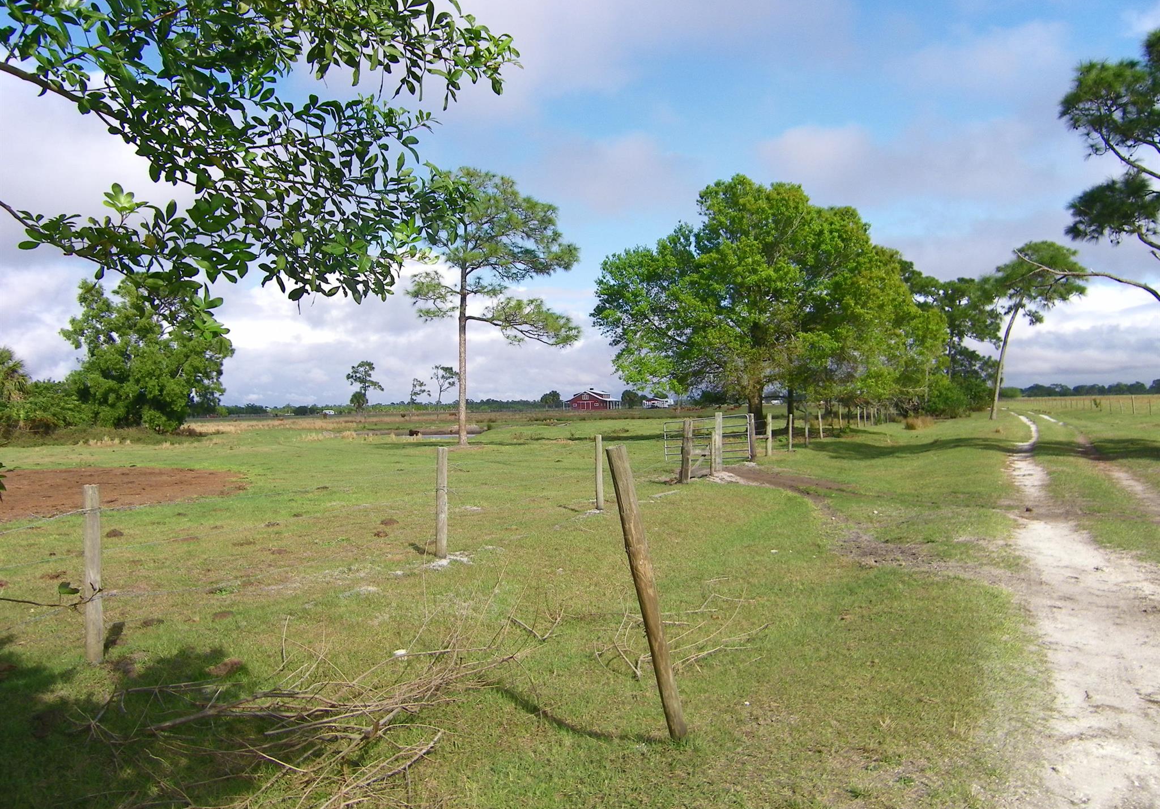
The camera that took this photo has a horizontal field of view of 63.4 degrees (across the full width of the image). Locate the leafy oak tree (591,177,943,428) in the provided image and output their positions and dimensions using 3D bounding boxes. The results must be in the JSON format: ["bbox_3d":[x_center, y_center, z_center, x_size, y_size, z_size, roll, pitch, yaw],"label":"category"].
[{"bbox_3d":[10.621,-5.682,53.000,19.759,14.384,15.500,-1,0,0],"label":"leafy oak tree"}]

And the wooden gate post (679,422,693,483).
[{"bbox_3d":[2.222,0.979,19.500,0.180,1.330,0.180,1,0,0],"label":"wooden gate post"}]

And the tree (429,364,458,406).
[{"bbox_3d":[-21.947,-2.055,152.000,4.698,8.955,4.300,-1,0,0],"label":"tree"}]

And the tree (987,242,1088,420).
[{"bbox_3d":[32.678,-5.274,67.000,7.053,12.683,6.600,-1,0,0],"label":"tree"}]

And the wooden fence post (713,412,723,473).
[{"bbox_3d":[3.340,0.906,22.600,0.160,1.420,0.160,-1,0,0],"label":"wooden fence post"}]

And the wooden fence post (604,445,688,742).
[{"bbox_3d":[0.321,0.922,4.450,0.092,1.519,0.092,-12,11,0],"label":"wooden fence post"}]

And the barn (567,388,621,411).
[{"bbox_3d":[4.897,-1.861,338.000,16.500,7.900,15.000,-1,0,19],"label":"barn"}]

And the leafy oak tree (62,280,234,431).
[{"bbox_3d":[-34.976,-3.817,76.000,13.946,12.405,12.500,-1,0,0],"label":"leafy oak tree"}]

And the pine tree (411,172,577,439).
[{"bbox_3d":[-3.900,-4.433,42.500,7.840,12.519,7.200,-1,0,0],"label":"pine tree"}]

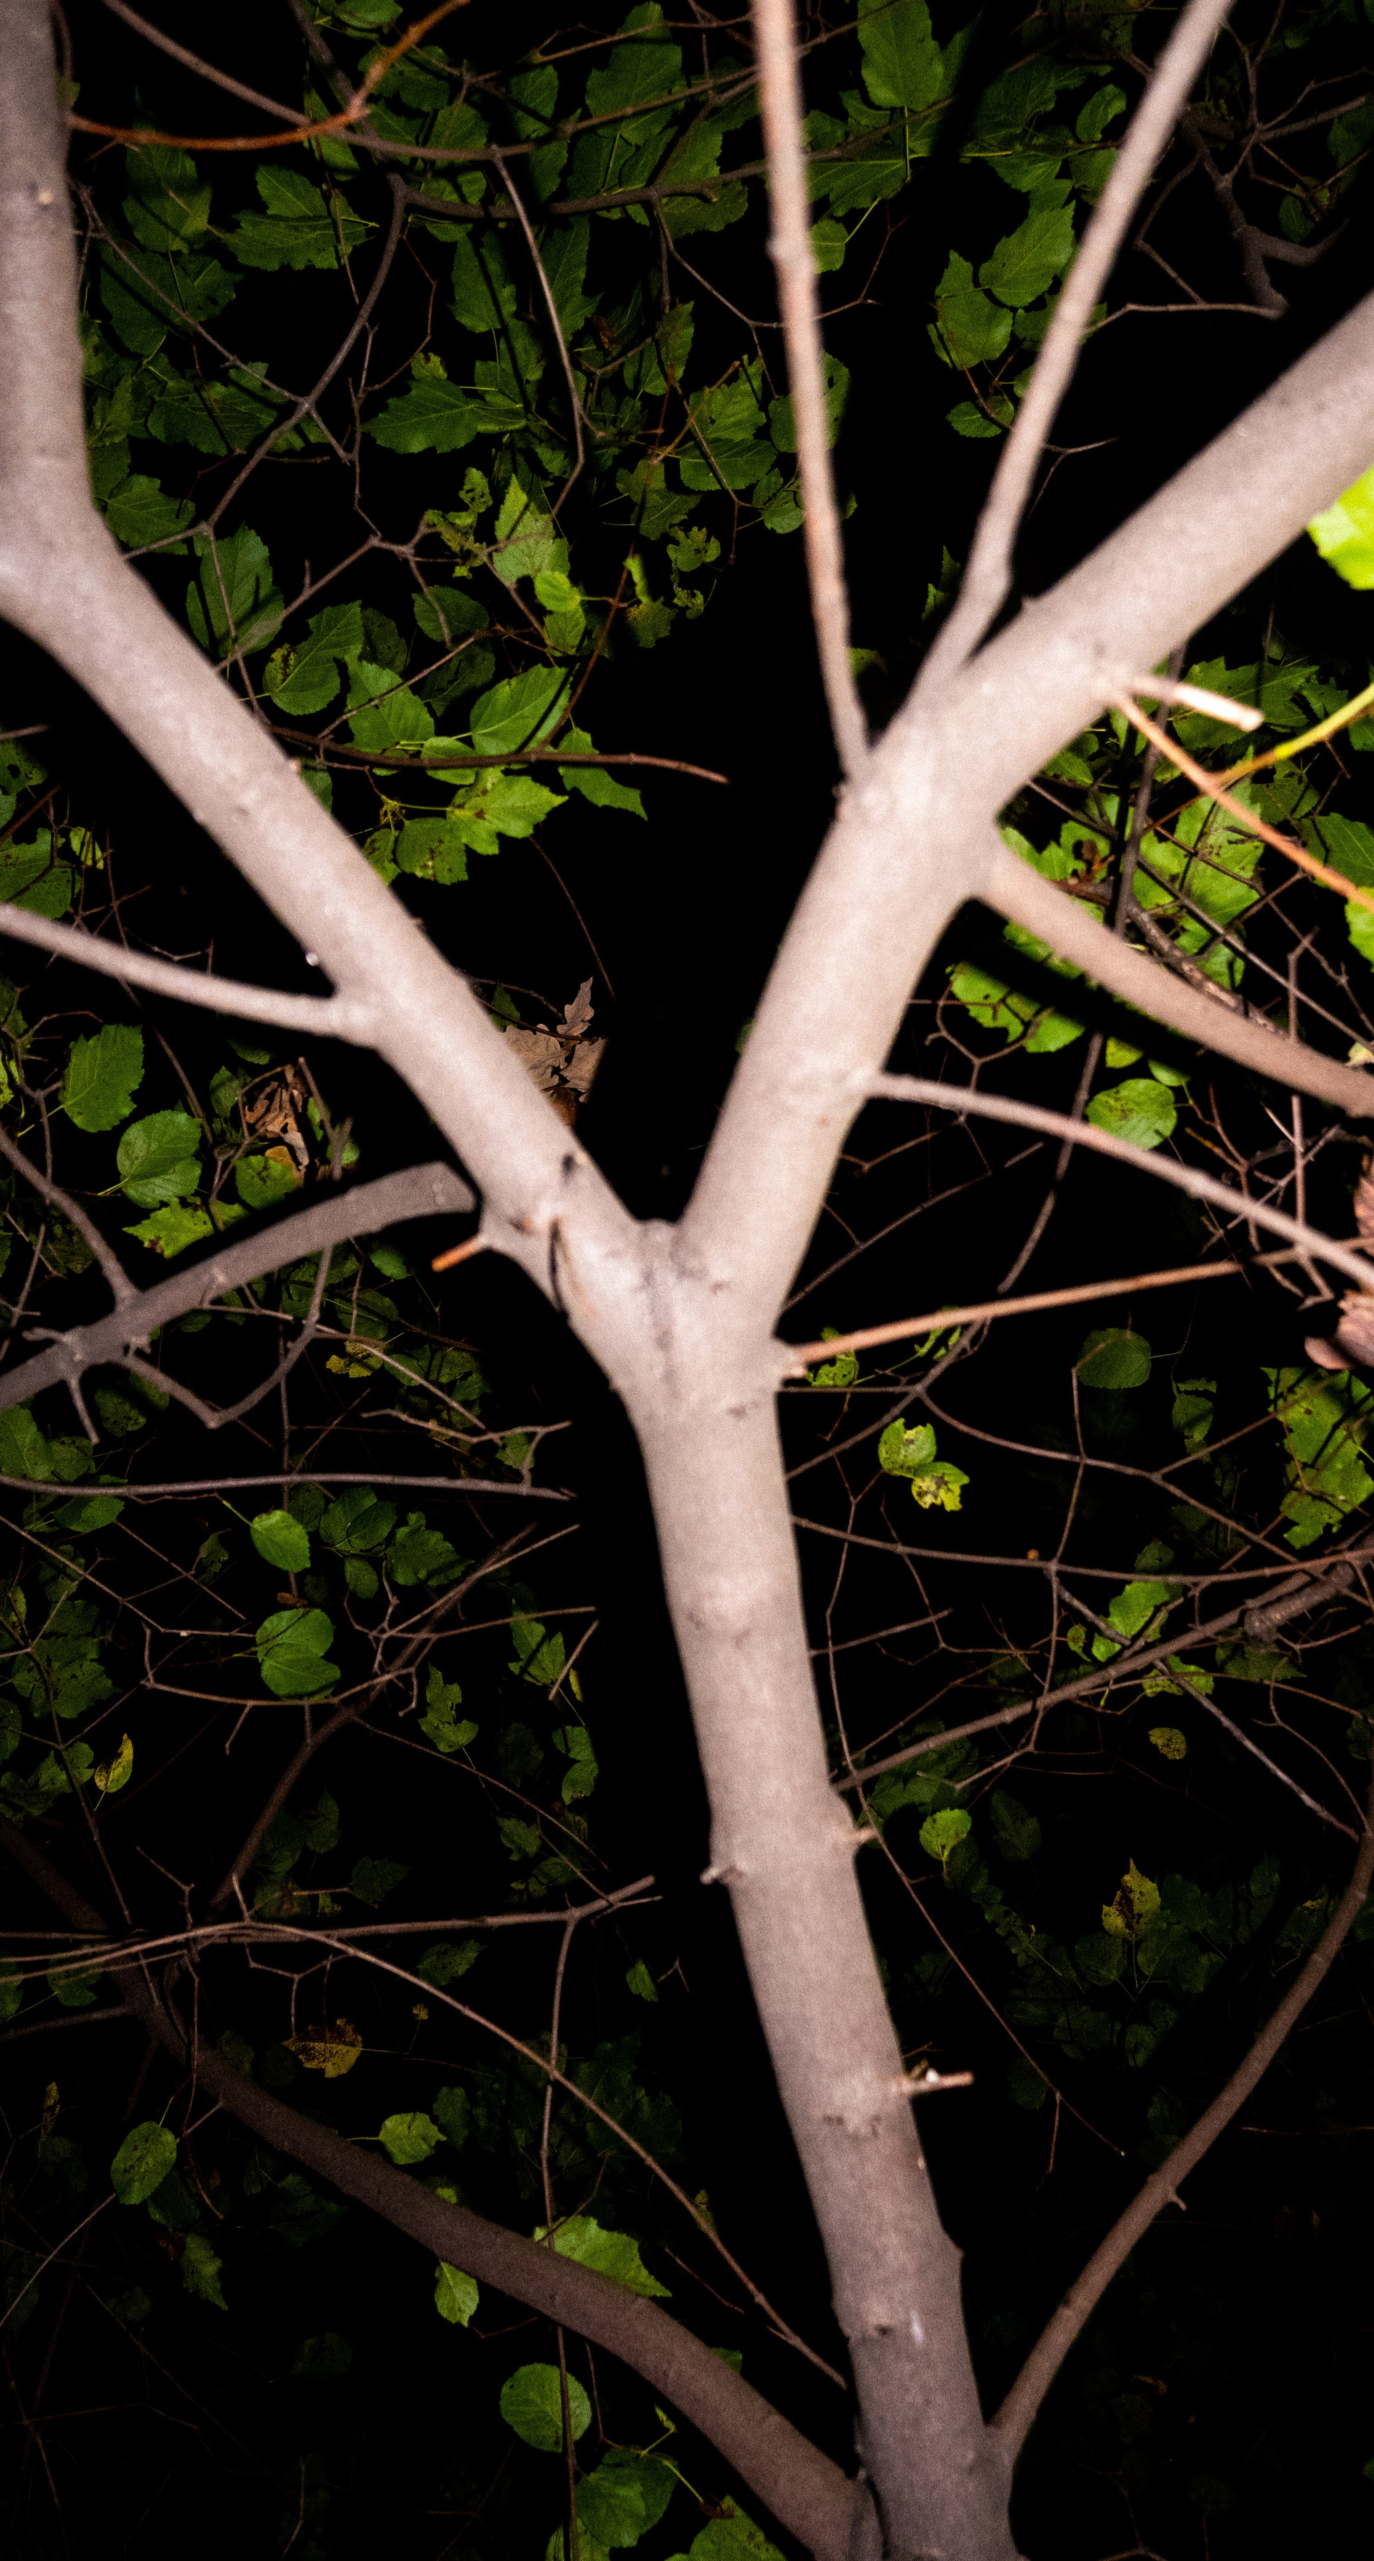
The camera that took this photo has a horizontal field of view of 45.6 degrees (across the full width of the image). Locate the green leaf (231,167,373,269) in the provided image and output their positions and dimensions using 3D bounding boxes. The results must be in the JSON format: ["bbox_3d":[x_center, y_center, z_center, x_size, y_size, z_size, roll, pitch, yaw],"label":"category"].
[{"bbox_3d":[-0.306,-0.844,1.300,0.113,0.087,0.030,5,-17,2],"label":"green leaf"}]

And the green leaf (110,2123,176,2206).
[{"bbox_3d":[-0.432,0.702,1.300,0.049,0.071,0.018,30,-15,9],"label":"green leaf"}]

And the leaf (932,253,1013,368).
[{"bbox_3d":[0.227,-0.770,1.300,0.064,0.095,0.022,-8,-14,-2],"label":"leaf"}]

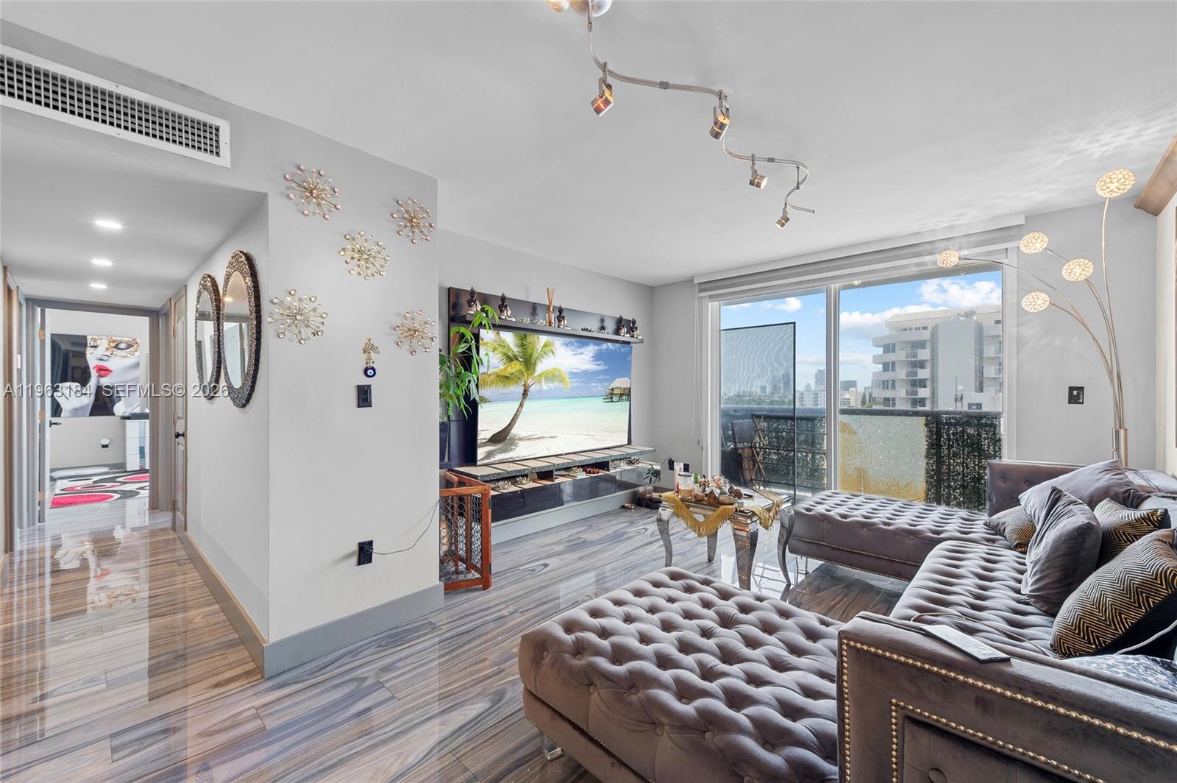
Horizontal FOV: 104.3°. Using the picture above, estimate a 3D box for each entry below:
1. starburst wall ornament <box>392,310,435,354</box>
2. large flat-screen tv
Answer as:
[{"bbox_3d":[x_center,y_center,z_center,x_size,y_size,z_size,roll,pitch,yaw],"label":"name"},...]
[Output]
[{"bbox_3d":[-0.918,-0.319,2.467,0.075,0.245,0.237,0,0,42],"label":"starburst wall ornament"},{"bbox_3d":[-0.215,0.040,4.177,0.055,1.060,1.880,4,3,42],"label":"large flat-screen tv"}]

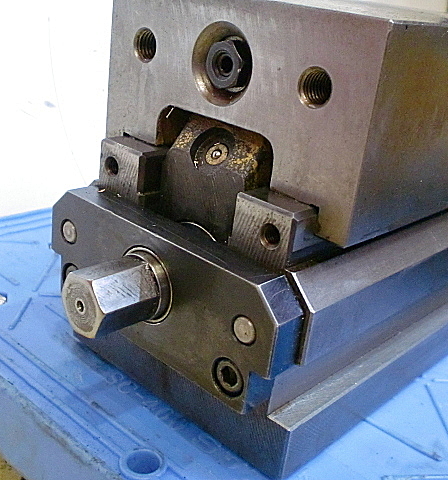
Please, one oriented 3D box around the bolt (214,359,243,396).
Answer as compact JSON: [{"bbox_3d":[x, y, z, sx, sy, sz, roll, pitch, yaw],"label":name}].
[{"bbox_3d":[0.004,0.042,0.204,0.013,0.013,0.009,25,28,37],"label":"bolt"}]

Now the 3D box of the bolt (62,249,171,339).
[{"bbox_3d":[-0.035,0.018,0.210,0.024,0.024,0.028,25,28,37],"label":"bolt"}]

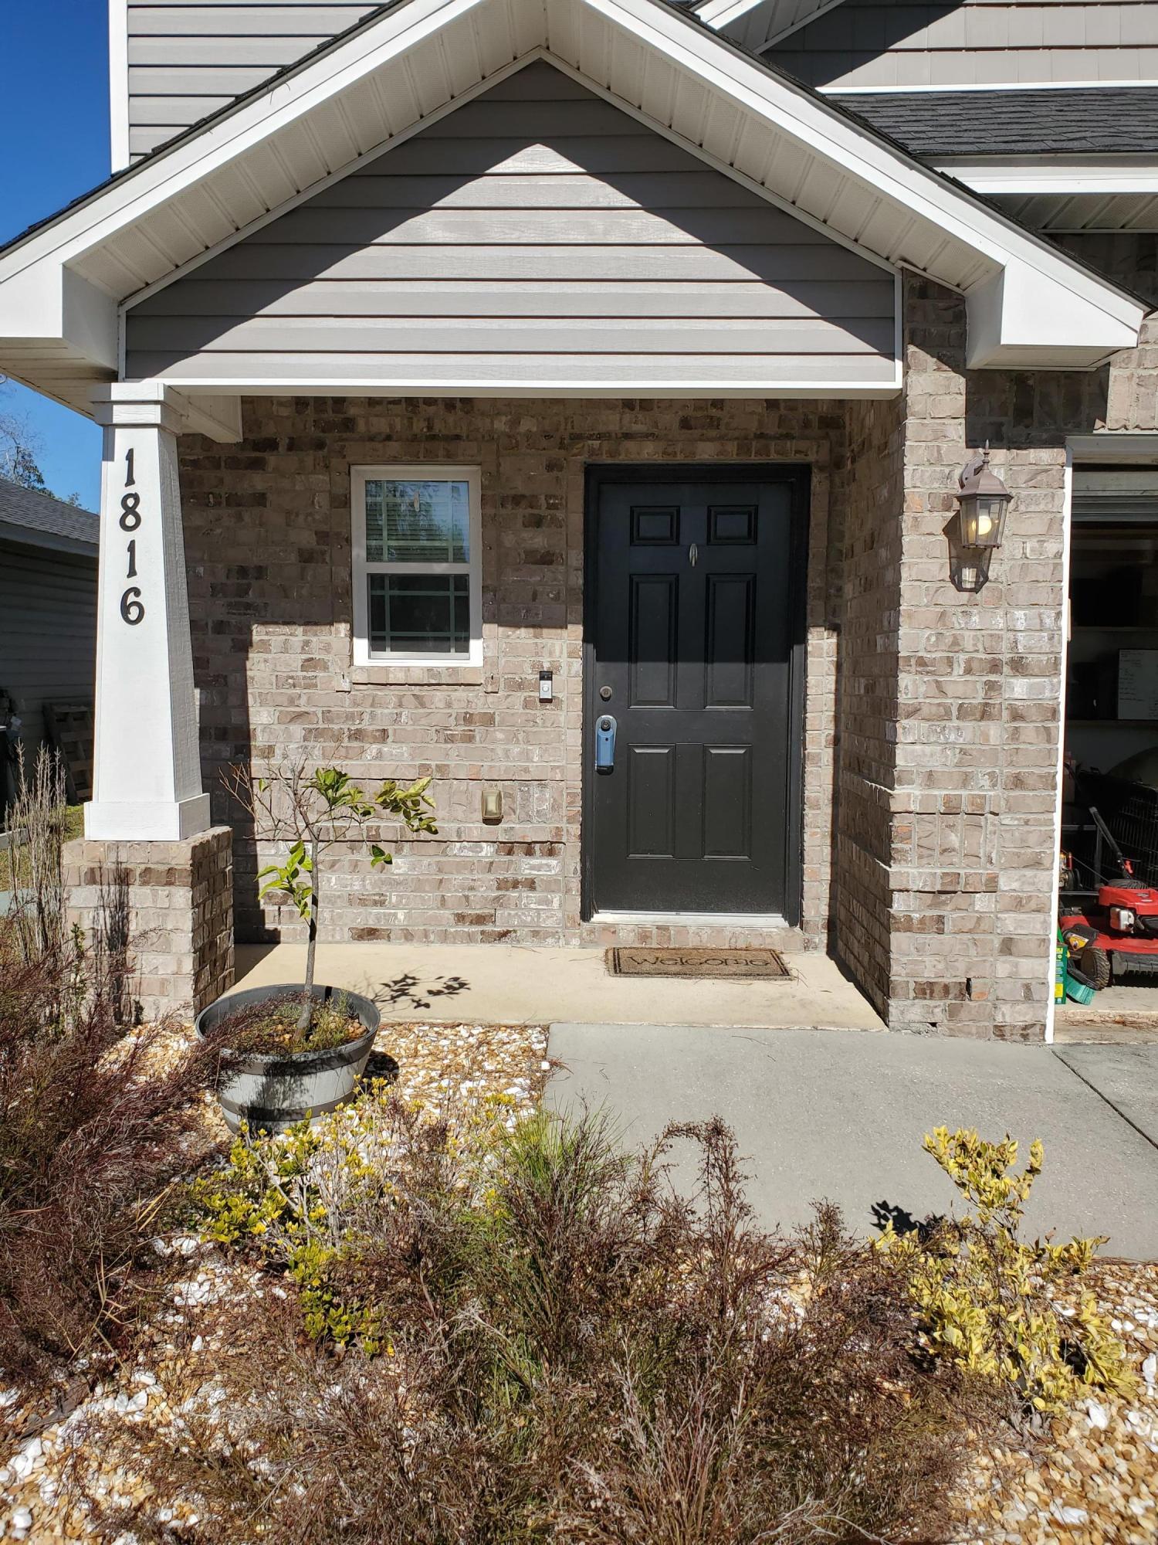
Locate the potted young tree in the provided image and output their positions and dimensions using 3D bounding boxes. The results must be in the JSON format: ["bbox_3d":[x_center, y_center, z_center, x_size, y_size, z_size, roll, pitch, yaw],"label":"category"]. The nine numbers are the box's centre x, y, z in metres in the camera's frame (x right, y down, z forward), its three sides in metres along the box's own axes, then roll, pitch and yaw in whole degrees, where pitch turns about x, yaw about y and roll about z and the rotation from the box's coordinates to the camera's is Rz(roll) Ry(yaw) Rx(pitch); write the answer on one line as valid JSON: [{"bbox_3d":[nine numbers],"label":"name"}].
[{"bbox_3d":[-0.790,0.526,3.547,0.710,1.100,0.600,1,4,1],"label":"potted young tree"}]

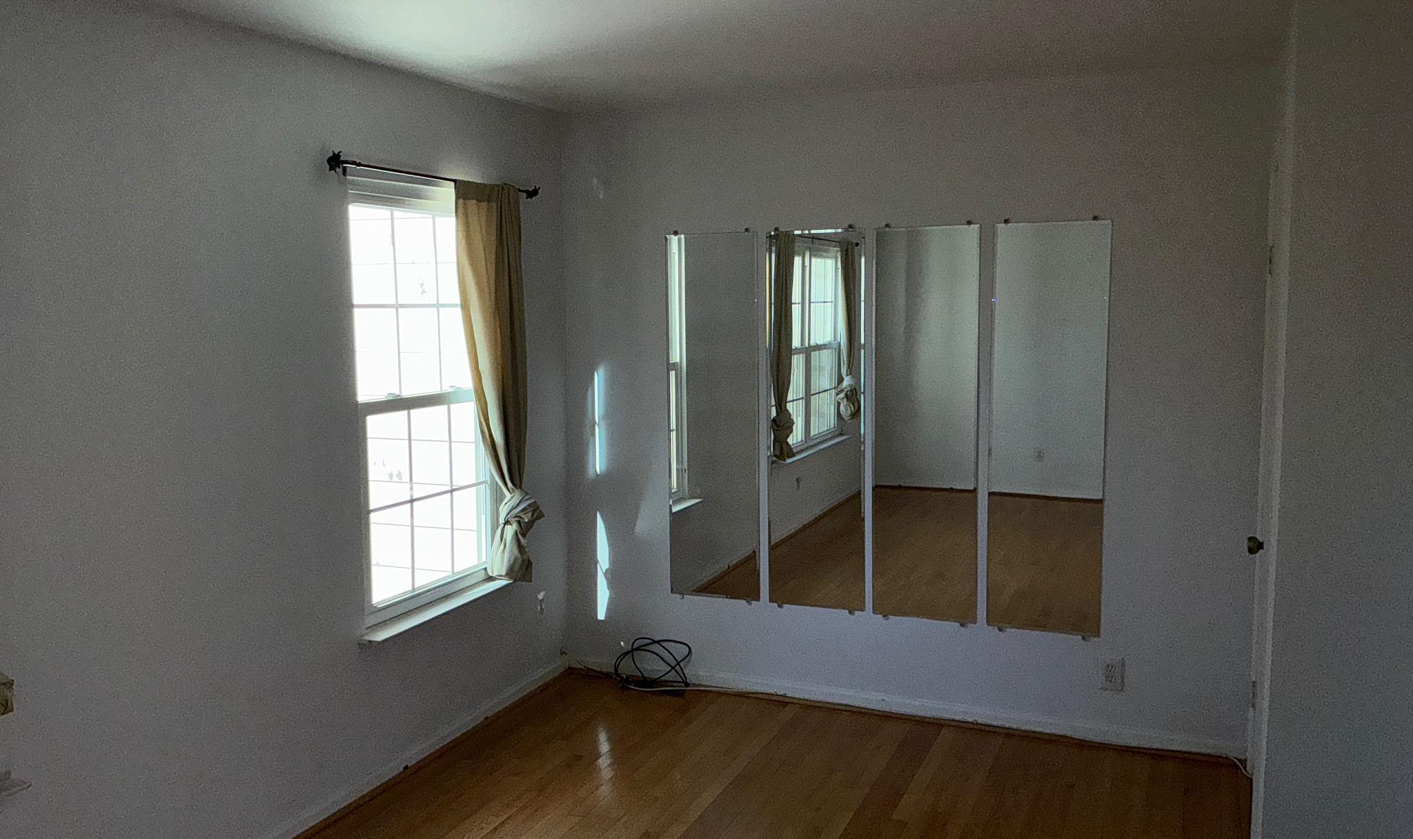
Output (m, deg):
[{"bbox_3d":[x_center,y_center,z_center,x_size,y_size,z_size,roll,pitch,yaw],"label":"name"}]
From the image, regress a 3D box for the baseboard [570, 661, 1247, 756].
[{"bbox_3d":[0.648,1.135,4.585,2.740,0.088,0.018,2,7,24],"label":"baseboard"}]

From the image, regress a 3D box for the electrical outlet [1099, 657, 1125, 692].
[{"bbox_3d":[1.486,0.940,4.191,0.077,0.119,0.010,2,7,24],"label":"electrical outlet"}]

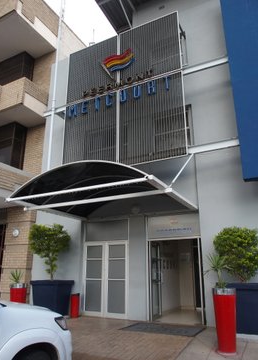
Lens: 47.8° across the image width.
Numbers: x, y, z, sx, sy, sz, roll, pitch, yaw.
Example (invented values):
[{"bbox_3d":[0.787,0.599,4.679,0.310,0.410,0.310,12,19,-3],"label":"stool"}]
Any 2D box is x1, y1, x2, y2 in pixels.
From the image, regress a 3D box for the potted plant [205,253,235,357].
[{"bbox_3d":[1.676,2.149,5.202,0.533,1.614,0.517,-9,-19,25],"label":"potted plant"}]

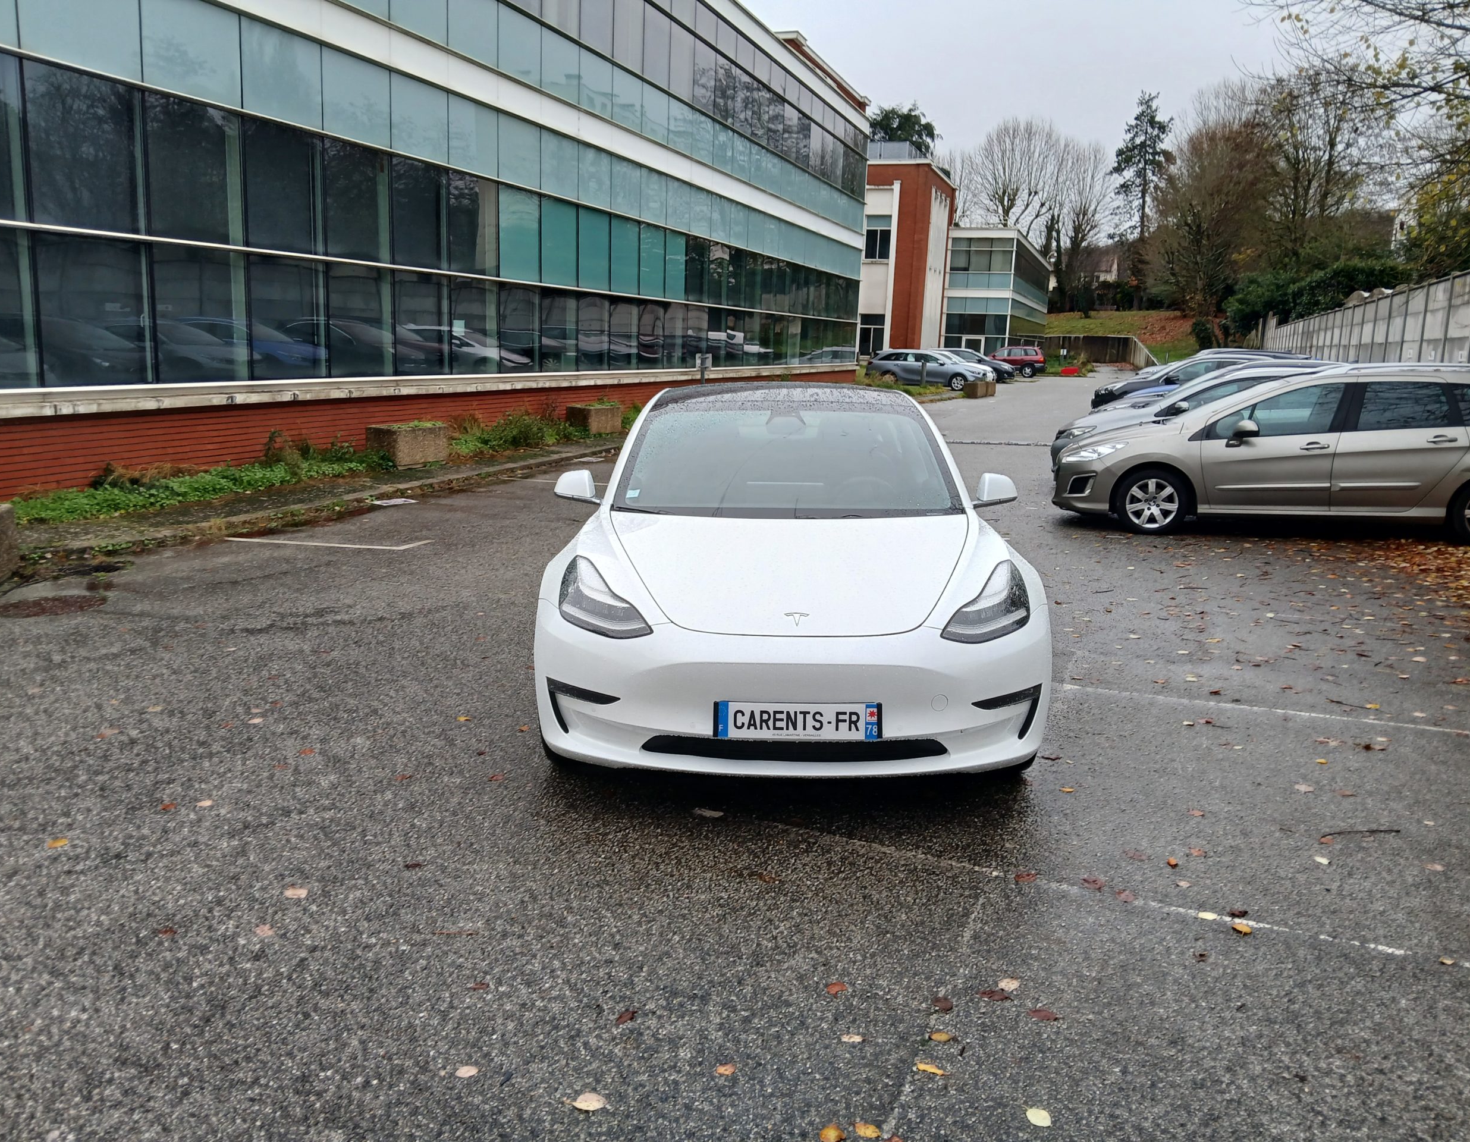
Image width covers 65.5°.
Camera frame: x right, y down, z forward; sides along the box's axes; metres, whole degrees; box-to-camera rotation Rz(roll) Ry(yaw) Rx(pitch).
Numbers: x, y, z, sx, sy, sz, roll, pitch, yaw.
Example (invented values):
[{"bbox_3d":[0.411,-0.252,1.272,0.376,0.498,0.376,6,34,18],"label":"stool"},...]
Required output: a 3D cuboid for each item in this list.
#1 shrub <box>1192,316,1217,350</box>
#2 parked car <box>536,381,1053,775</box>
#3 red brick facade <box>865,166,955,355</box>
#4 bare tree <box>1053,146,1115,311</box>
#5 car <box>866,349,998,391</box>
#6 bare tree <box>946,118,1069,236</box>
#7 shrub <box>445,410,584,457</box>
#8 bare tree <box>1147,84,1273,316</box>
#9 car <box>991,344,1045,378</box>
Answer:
[{"bbox_3d":[27.117,-13.730,66.000,1.440,2.030,1.440,6,12,18],"label":"shrub"},{"bbox_3d":[0.243,-0.261,5.856,1.860,1.443,4.690,1,11,1],"label":"parked car"},{"bbox_3d":[8.228,-14.376,54.892,3.400,10.000,6.600,6,12,18],"label":"red brick facade"},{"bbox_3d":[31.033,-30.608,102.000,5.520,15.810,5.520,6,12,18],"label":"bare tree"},{"bbox_3d":[7.246,-7.684,43.435,4.600,1.470,1.800,6,12,18],"label":"car"},{"bbox_3d":[24.296,-31.563,102.000,10.930,18.190,10.930,6,12,18],"label":"bare tree"},{"bbox_3d":[-3.156,-2.144,16.842,0.900,0.580,2.600,6,12,18],"label":"shrub"},{"bbox_3d":[32.412,-25.191,78.000,8.600,16.400,8.600,6,12,18],"label":"bare tree"},{"bbox_3d":[14.944,-11.372,61.979,4.150,1.660,1.700,6,12,18],"label":"car"}]

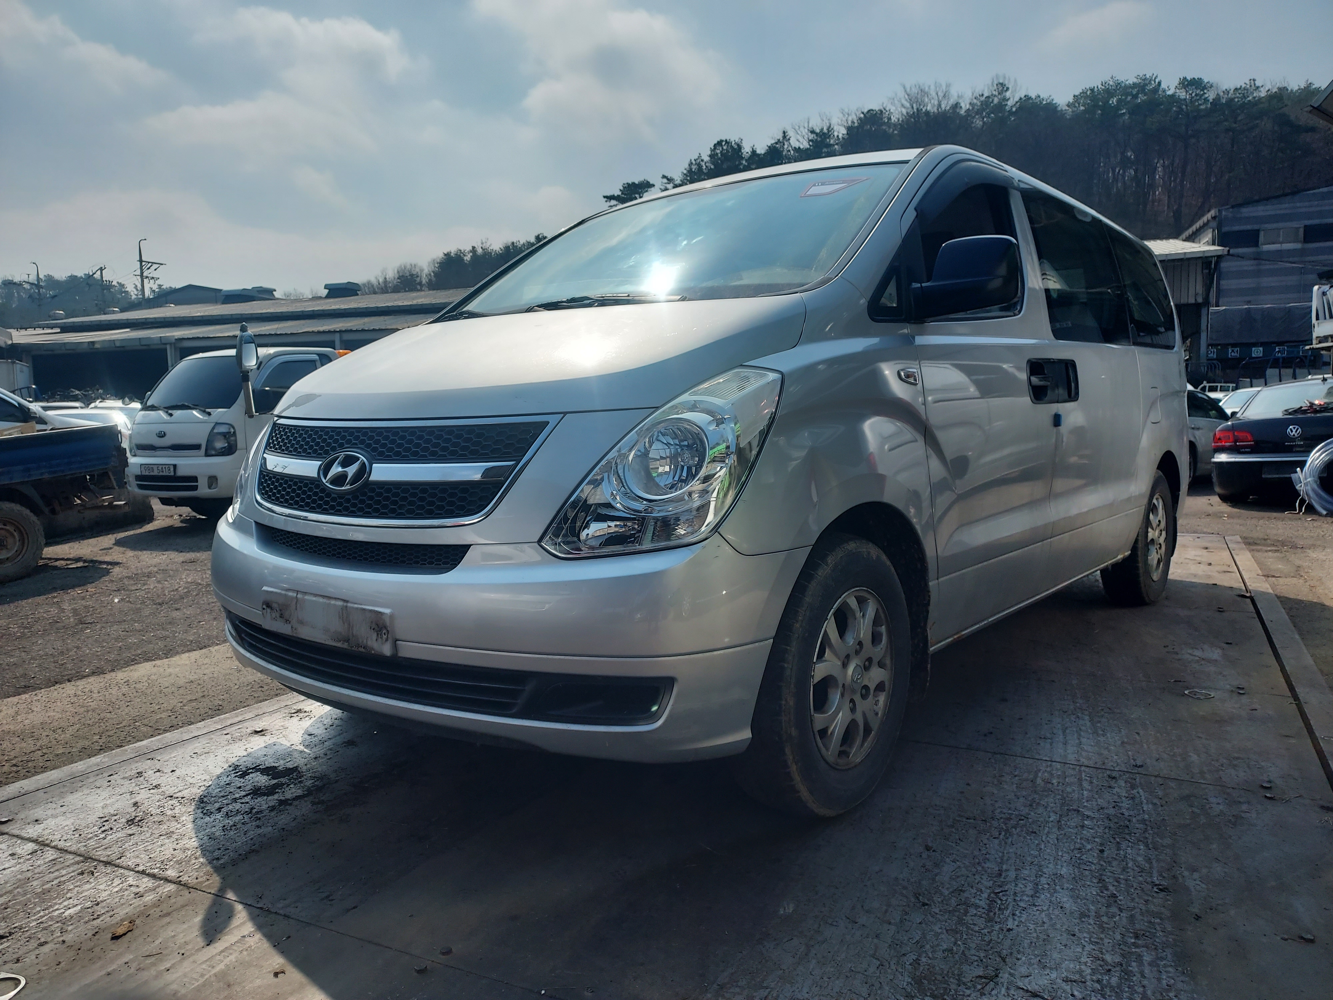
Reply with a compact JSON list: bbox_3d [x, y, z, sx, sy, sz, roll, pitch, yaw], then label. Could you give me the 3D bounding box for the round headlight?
[{"bbox_3d":[-0.004,-0.089,2.017,0.175,0.178,0.100,3,6,40],"label":"round headlight"}]

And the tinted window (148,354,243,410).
[{"bbox_3d":[-5.186,-1.287,10.150,1.420,0.680,0.150,1,-25,23],"label":"tinted window"}]

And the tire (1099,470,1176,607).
[{"bbox_3d":[2.445,0.189,4.795,0.225,0.680,0.680,3,6,40],"label":"tire"}]

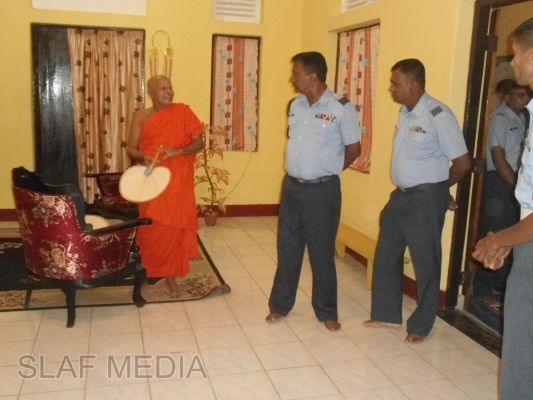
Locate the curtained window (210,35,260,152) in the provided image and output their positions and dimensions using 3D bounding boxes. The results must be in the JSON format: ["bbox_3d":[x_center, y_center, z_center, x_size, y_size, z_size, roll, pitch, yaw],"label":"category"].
[{"bbox_3d":[-0.350,-1.200,6.512,0.550,1.300,0.100,-1,11,-15],"label":"curtained window"}]

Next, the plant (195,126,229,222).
[{"bbox_3d":[-0.610,-0.275,6.252,0.370,1.120,0.360,-1,11,-15],"label":"plant"}]

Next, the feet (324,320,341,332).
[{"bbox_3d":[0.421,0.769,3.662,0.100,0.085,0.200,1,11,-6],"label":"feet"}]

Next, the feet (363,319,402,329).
[{"bbox_3d":[0.756,0.774,3.718,0.250,0.080,0.100,2,11,1],"label":"feet"}]

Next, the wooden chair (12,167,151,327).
[{"bbox_3d":[-1.250,0.244,3.775,0.680,0.970,0.740,10,13,38],"label":"wooden chair"}]

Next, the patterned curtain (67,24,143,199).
[{"bbox_3d":[-1.708,-0.820,6.202,0.770,1.980,0.110,-1,11,-14],"label":"patterned curtain"}]

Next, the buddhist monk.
[{"bbox_3d":[-0.739,-0.106,4.106,0.540,1.560,0.400,-1,11,-13],"label":"buddhist monk"}]

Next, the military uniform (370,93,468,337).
[{"bbox_3d":[0.929,0.101,3.482,0.370,1.430,0.490,-7,14,-39],"label":"military uniform"}]

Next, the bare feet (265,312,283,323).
[{"bbox_3d":[0.066,0.738,3.762,0.100,0.085,0.200,11,14,40],"label":"bare feet"}]

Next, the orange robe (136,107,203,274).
[{"bbox_3d":[-0.715,-0.091,4.108,0.470,1.250,0.360,-1,11,-13],"label":"orange robe"}]

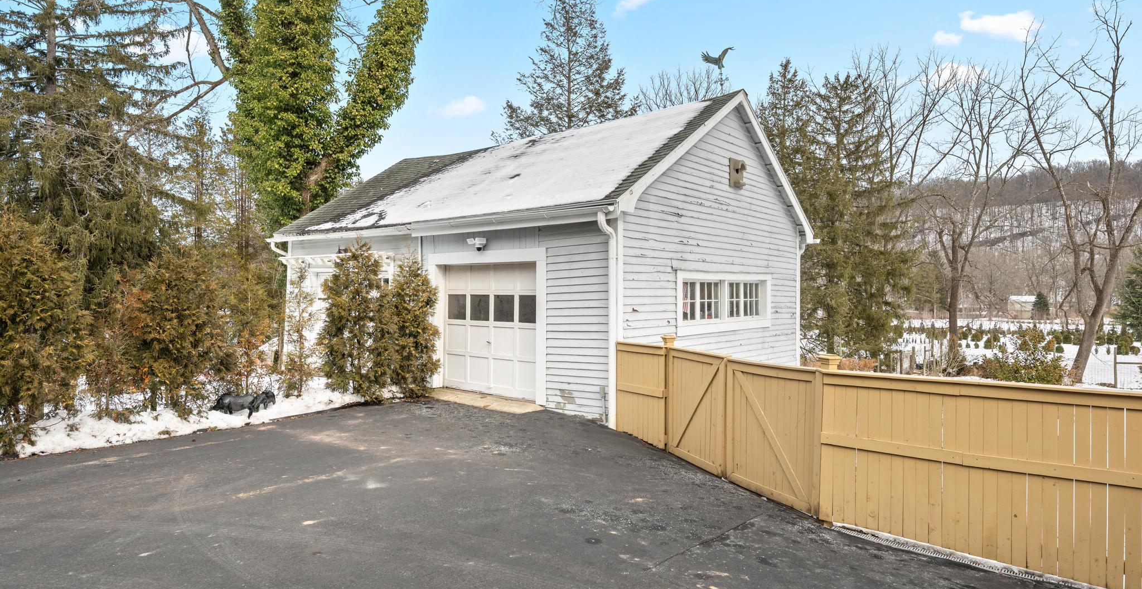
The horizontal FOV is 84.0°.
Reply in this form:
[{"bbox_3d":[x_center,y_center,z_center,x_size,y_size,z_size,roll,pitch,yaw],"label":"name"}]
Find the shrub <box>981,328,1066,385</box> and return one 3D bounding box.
[{"bbox_3d":[11.764,1.648,16.500,2.205,1.578,1.984,0,0,35],"label":"shrub"}]

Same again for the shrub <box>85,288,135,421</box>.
[{"bbox_3d":[-6.107,0.762,8.400,0.650,1.760,0.617,0,0,-36],"label":"shrub"}]

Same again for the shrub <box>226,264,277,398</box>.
[{"bbox_3d":[-4.726,0.542,9.400,0.740,2.010,0.703,0,0,-27],"label":"shrub"}]

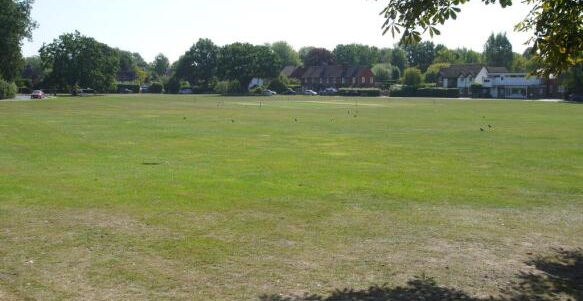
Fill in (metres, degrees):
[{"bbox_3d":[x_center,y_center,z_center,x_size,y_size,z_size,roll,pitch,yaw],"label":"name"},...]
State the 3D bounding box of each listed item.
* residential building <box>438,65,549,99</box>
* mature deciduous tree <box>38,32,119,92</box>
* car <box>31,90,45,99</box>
[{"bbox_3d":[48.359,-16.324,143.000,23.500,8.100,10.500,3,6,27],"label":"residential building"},{"bbox_3d":[-50.949,-20.858,145.000,18.000,15.600,17.000,-2,6,-21],"label":"mature deciduous tree"},{"bbox_3d":[-43.038,-9.481,103.000,1.700,1.450,4.000,-1,6,-15],"label":"car"}]

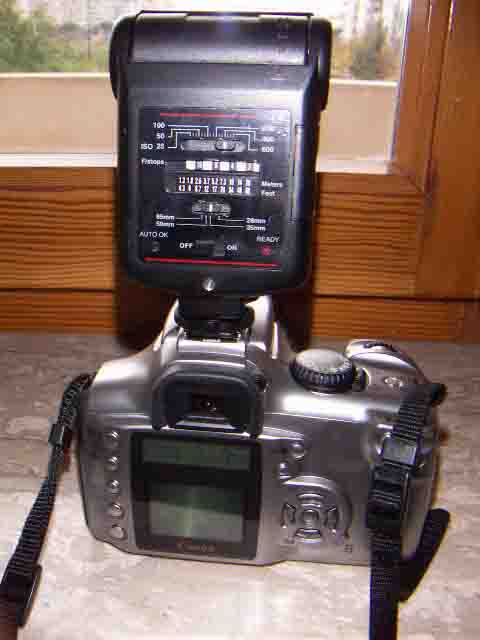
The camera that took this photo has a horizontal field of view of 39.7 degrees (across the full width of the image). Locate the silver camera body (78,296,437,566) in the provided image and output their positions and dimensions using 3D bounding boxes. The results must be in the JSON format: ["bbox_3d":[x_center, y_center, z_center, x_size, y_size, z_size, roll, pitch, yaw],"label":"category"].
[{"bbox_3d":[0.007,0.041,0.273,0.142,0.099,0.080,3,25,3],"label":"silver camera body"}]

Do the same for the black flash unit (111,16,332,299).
[{"bbox_3d":[-0.005,-0.062,0.259,0.072,0.104,0.078,3,25,3],"label":"black flash unit"}]

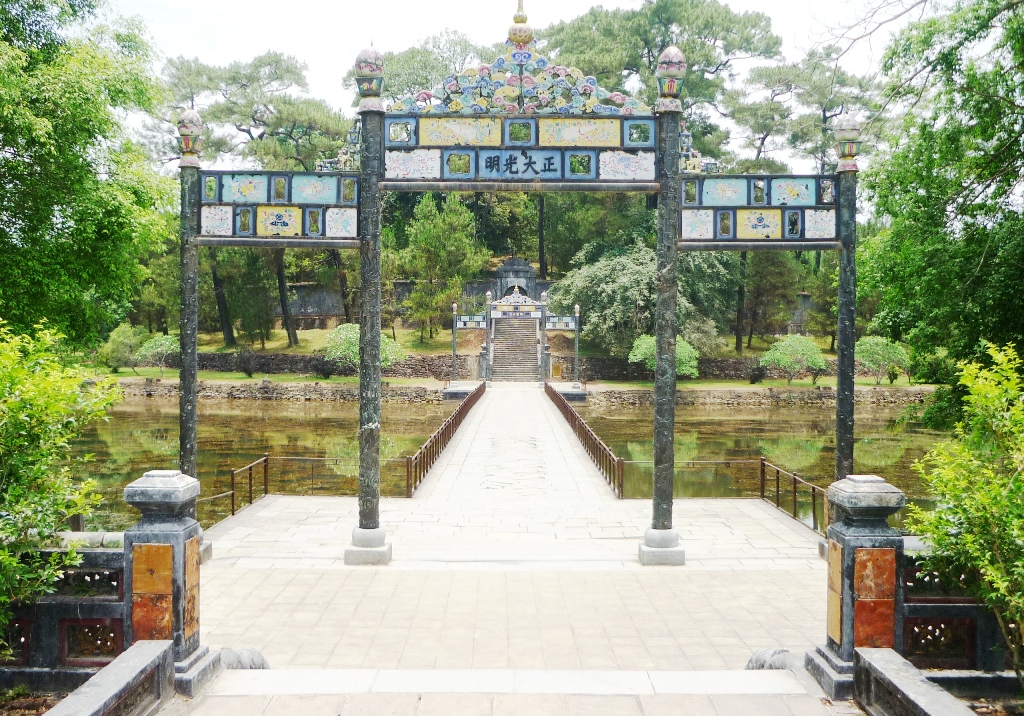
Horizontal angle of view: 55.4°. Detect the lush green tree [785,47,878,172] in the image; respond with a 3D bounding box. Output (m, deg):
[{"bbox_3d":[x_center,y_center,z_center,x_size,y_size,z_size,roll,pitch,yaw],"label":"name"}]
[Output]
[{"bbox_3d":[30.438,-16.434,93.000,9.000,26.000,9.000,0,1,0],"label":"lush green tree"}]

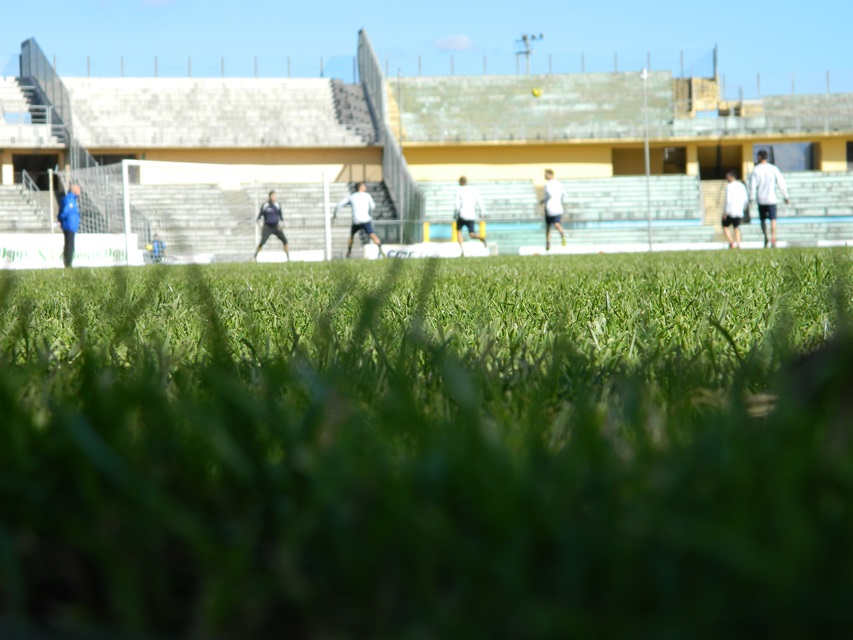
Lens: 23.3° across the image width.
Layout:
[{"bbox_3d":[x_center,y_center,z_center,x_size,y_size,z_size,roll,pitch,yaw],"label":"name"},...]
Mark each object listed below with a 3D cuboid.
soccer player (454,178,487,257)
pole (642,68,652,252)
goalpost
[{"bbox_3d":[0.978,-2.311,46.000,0.600,1.760,0.720,-3,2,-37],"label":"soccer player"},{"bbox_3d":[9.095,-6.528,85.000,0.250,7.600,0.300,0,3,44],"label":"pole"},{"bbox_3d":[-5.694,-2.677,52.736,2.100,2.540,7.560,0,2,37],"label":"goalpost"}]

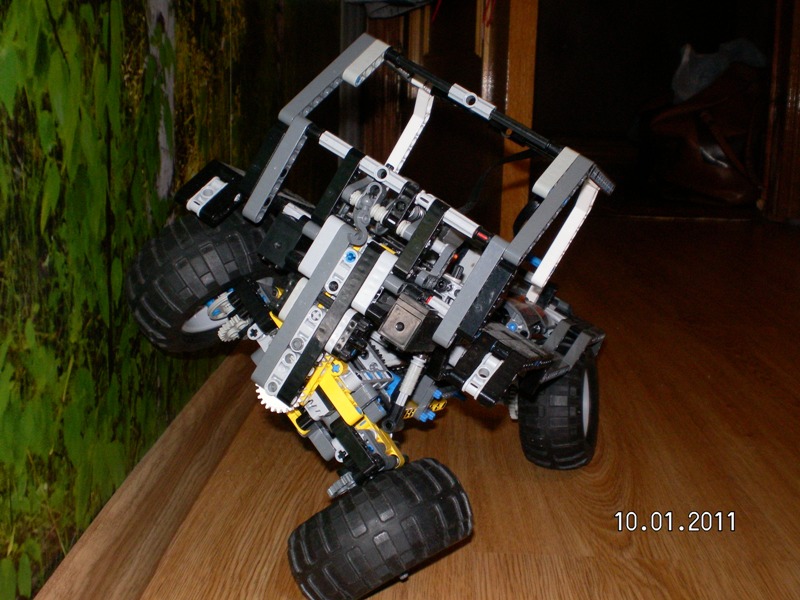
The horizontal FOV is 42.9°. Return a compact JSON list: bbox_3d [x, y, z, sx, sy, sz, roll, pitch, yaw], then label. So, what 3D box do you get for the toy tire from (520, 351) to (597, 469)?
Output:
[{"bbox_3d":[0.114,0.073,0.720,0.044,0.095,0.095,0,10,19],"label":"toy tire"}]

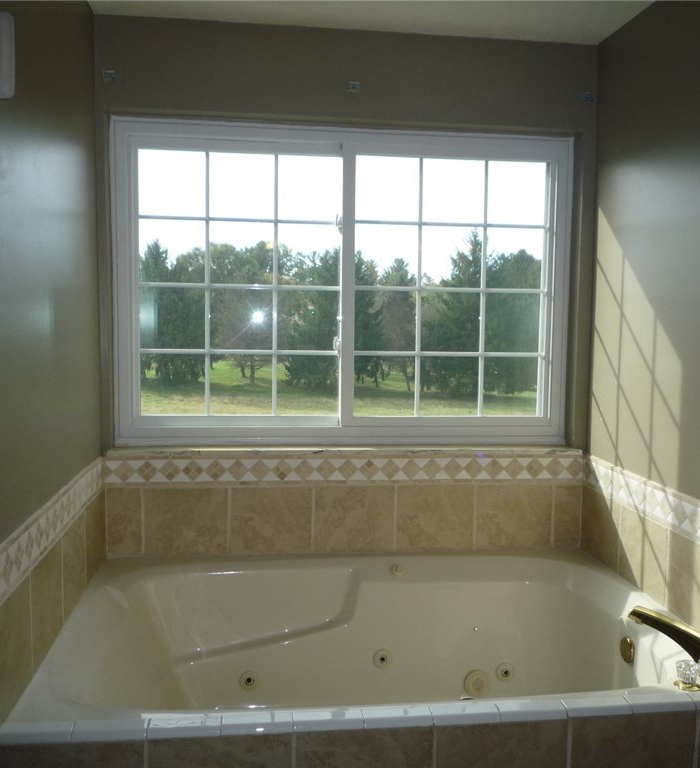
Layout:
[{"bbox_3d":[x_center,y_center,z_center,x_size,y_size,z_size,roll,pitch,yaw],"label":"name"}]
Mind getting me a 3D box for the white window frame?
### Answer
[{"bbox_3d":[-0.005,-0.362,2.839,1.742,1.200,0.080,0,4,-7],"label":"white window frame"}]

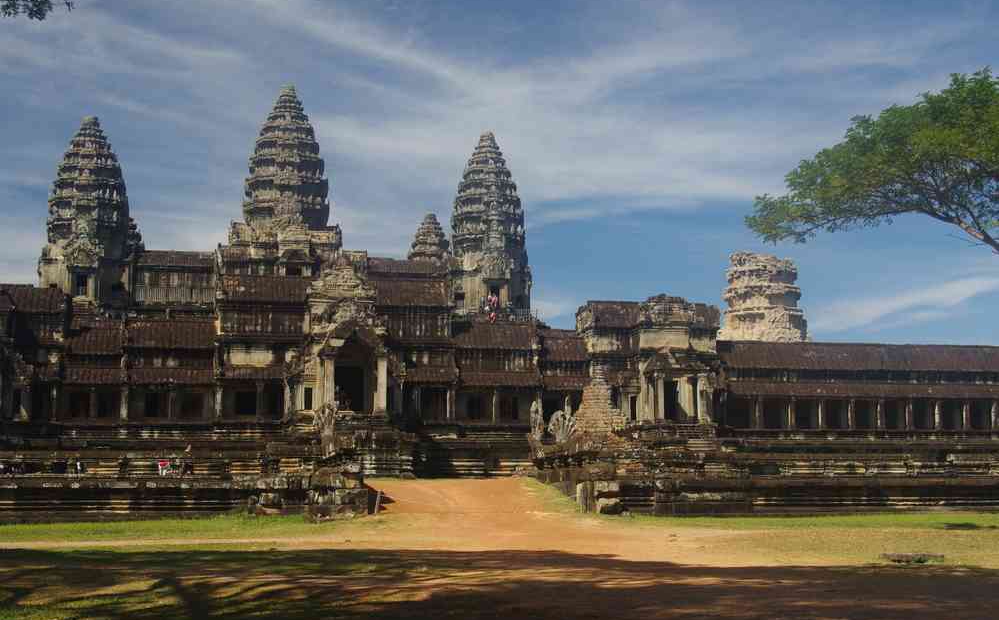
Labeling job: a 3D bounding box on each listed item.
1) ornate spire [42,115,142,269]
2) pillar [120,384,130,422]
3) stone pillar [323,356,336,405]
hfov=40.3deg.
[{"bbox_3d":[-49.446,-13.797,164.379,9.300,19.960,9.300,1,-8,-12],"label":"ornate spire"},{"bbox_3d":[-23.787,5.947,86.472,0.530,2.281,0.530,1,-8,-11],"label":"pillar"},{"bbox_3d":[-11.286,4.941,90.263,0.800,3.860,0.800,1,-8,-12],"label":"stone pillar"}]

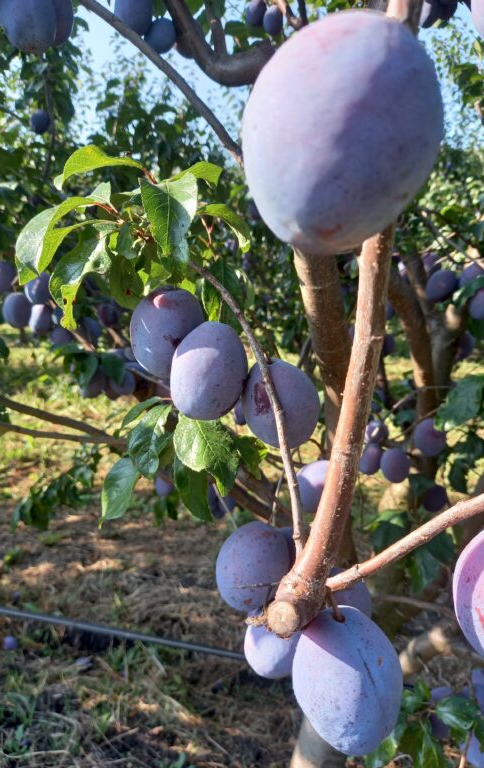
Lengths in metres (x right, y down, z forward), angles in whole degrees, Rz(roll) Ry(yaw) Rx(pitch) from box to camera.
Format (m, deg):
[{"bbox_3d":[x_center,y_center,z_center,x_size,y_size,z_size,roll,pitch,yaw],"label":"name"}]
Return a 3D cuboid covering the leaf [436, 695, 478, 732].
[{"bbox_3d":[0.206,0.315,0.530,0.042,0.017,0.034,2,41,20],"label":"leaf"}]

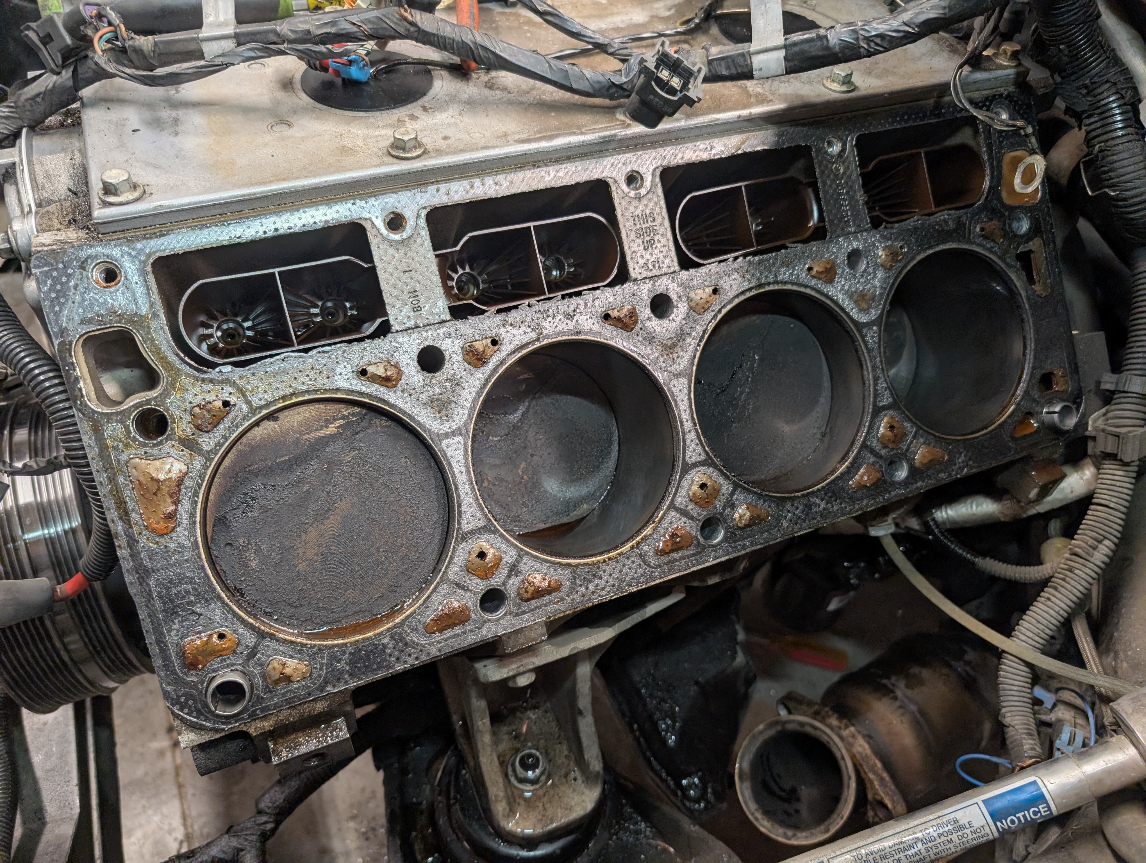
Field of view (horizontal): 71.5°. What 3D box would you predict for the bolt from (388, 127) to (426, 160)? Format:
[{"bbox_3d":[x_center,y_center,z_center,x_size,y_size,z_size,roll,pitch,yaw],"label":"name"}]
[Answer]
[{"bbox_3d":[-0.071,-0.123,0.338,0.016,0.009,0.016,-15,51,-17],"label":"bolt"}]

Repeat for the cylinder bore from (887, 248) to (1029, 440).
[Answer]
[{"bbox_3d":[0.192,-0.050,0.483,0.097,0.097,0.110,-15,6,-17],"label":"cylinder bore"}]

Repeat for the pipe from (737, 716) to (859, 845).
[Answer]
[{"bbox_3d":[0.153,0.229,0.518,0.075,0.065,0.075,-16,55,23],"label":"pipe"}]

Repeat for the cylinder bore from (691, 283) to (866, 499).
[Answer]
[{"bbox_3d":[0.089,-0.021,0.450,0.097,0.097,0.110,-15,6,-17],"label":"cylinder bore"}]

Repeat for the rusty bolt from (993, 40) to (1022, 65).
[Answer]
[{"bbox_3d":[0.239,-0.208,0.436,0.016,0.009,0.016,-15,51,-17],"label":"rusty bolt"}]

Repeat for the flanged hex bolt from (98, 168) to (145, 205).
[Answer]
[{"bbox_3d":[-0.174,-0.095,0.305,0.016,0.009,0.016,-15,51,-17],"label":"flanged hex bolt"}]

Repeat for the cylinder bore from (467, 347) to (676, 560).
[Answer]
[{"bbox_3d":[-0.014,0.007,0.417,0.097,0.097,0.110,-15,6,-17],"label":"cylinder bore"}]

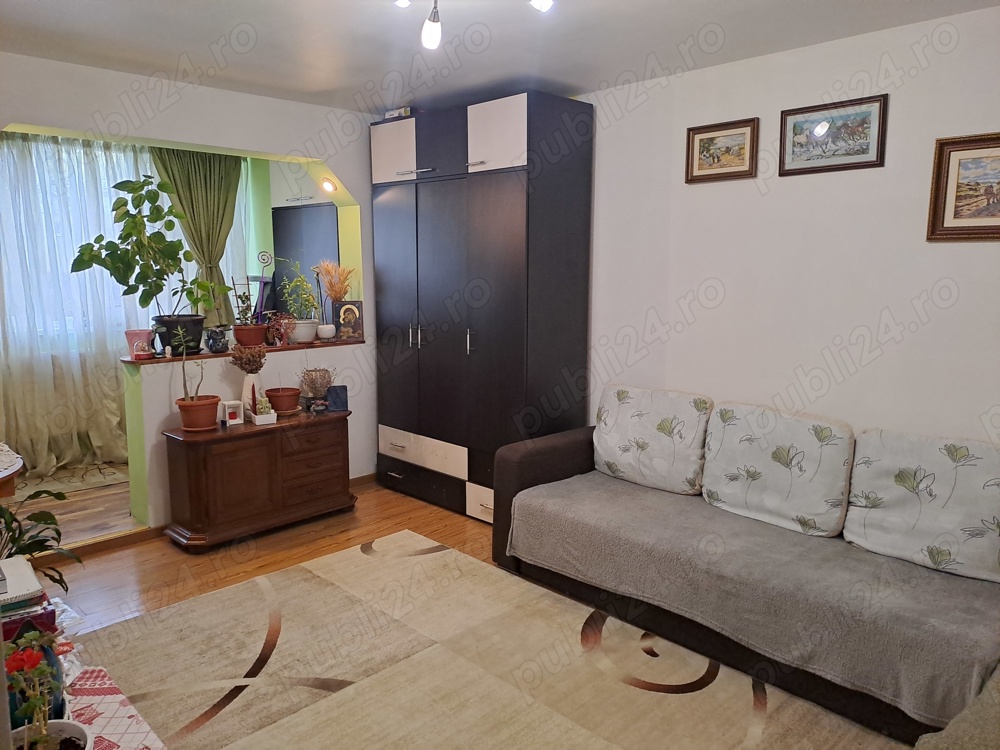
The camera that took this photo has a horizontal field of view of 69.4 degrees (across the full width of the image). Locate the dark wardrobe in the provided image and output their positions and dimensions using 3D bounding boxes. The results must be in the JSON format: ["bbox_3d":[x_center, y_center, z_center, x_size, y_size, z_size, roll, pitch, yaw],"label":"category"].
[{"bbox_3d":[-0.164,-0.381,4.665,0.545,2.476,1.442,-9,12,-44],"label":"dark wardrobe"}]

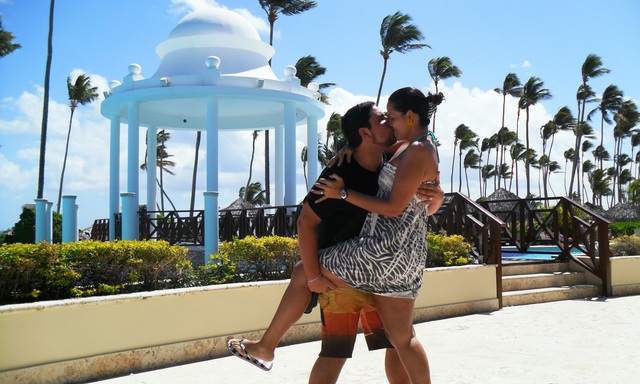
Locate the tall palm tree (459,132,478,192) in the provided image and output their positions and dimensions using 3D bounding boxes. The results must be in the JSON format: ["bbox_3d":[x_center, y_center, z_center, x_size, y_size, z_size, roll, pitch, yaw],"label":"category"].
[{"bbox_3d":[18.120,-1.130,78.173,2.531,12.196,2.531,-1,-3,13],"label":"tall palm tree"}]

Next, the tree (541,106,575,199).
[{"bbox_3d":[22.301,-2.028,60.194,3.245,11.955,2.758,-2,-3,20],"label":"tree"}]

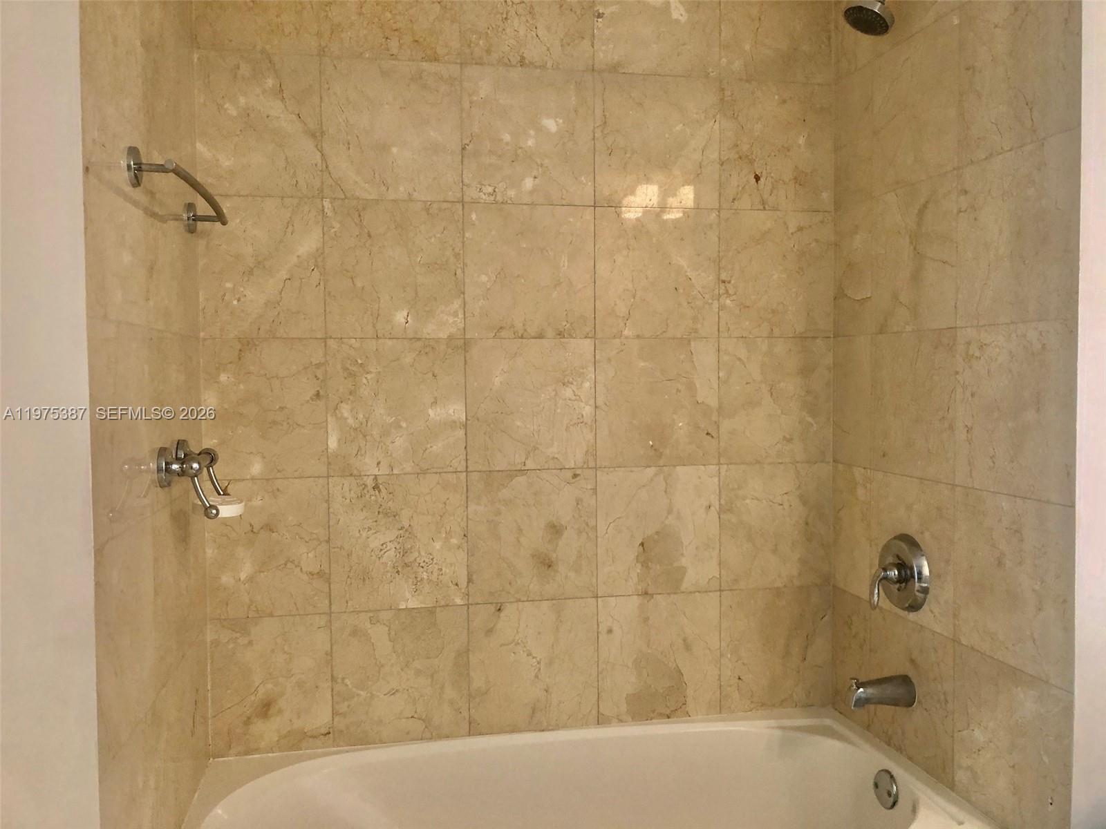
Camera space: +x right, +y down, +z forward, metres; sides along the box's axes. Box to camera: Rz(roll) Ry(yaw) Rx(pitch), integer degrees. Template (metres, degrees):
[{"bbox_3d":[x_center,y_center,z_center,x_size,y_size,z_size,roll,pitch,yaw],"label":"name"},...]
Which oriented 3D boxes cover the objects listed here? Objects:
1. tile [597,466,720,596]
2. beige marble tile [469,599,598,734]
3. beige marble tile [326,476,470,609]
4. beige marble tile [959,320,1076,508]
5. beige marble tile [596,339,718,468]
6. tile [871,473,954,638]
[{"bbox_3d":[0.253,0.277,2.137,0.303,0.303,0.010,-1,3,-11],"label":"tile"},{"bbox_3d":[-0.044,0.589,2.102,0.305,0.305,0.010,-1,3,-11],"label":"beige marble tile"},{"bbox_3d":[-0.347,0.288,2.029,0.305,0.305,0.010,-1,3,-11],"label":"beige marble tile"},{"bbox_3d":[0.816,-0.009,1.587,0.010,0.303,0.303,-1,3,-11],"label":"beige marble tile"},{"bbox_3d":[0.252,-0.028,2.134,0.305,0.305,0.010,-1,3,-11],"label":"beige marble tile"},{"bbox_3d":[0.764,0.284,1.904,0.014,0.305,0.301,-1,3,-11],"label":"tile"}]

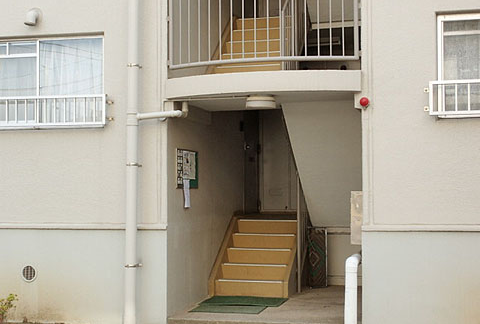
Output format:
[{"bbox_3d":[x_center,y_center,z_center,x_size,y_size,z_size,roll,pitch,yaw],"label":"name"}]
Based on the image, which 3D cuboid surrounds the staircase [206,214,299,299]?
[{"bbox_3d":[0.229,1.199,11.203,1.008,0.934,1.161,-1,-2,14],"label":"staircase"}]

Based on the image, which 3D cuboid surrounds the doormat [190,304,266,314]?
[{"bbox_3d":[-0.092,1.614,9.602,0.754,0.013,0.634,-1,-2,14],"label":"doormat"}]

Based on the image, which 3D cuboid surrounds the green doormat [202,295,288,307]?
[{"bbox_3d":[0.066,1.631,10.261,0.934,0.016,0.774,-1,-2,14],"label":"green doormat"}]

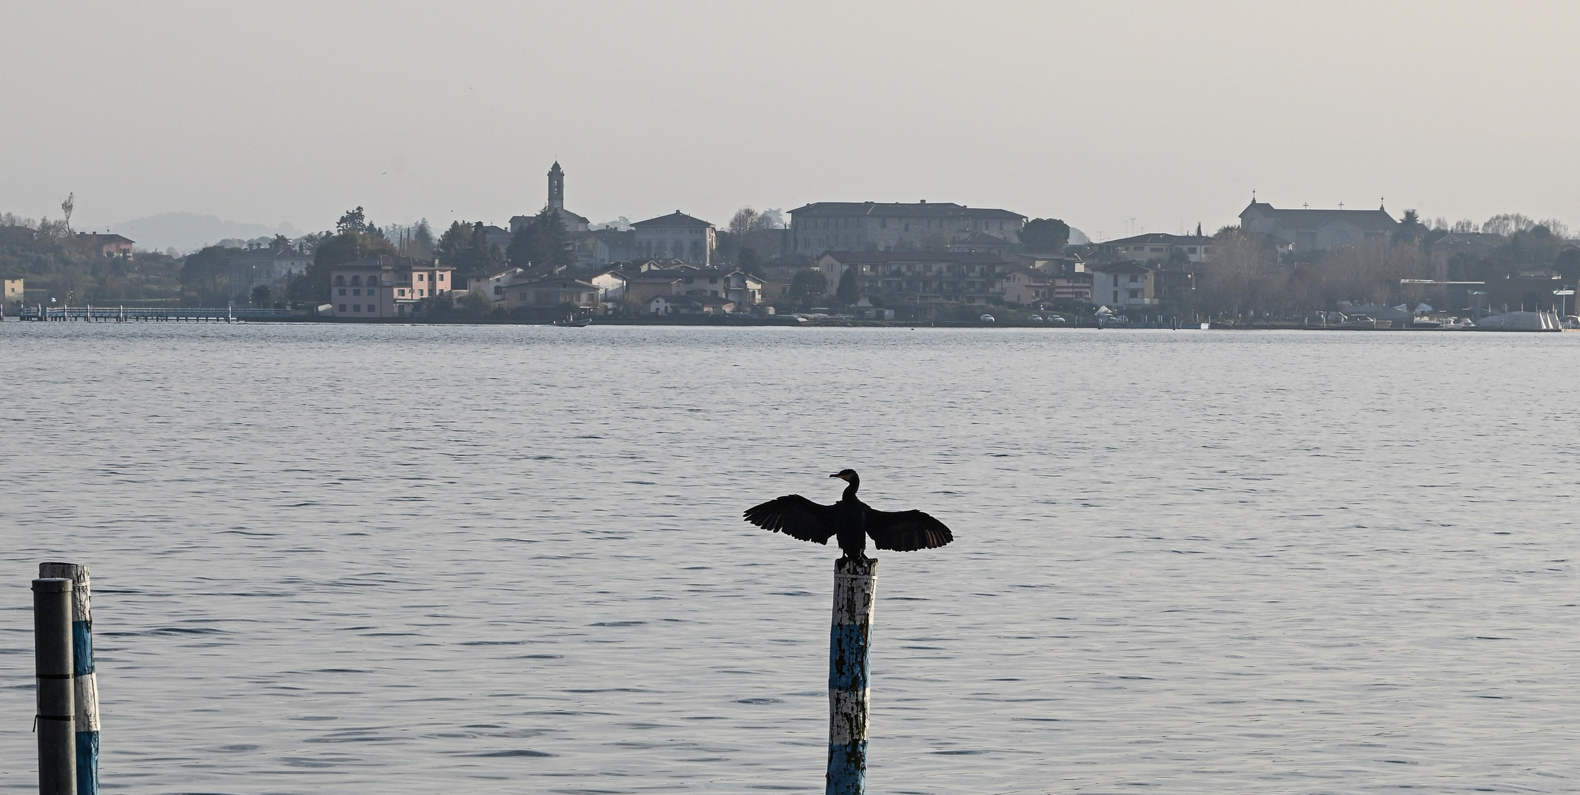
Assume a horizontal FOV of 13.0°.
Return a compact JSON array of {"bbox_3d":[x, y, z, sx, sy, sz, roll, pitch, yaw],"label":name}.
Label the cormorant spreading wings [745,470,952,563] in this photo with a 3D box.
[{"bbox_3d":[0.348,0.706,41.100,1.240,0.560,0.380,0,1,6],"label":"cormorant spreading wings"}]

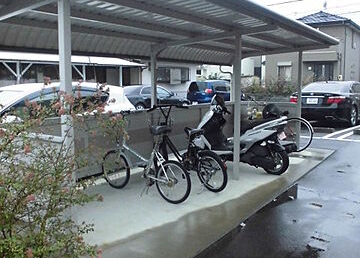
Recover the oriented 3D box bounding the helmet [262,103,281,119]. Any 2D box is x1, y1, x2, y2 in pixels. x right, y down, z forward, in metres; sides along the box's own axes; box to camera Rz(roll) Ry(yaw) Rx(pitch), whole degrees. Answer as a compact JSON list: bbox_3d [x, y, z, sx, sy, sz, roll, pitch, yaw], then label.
[{"bbox_3d":[1.363,-0.261,5.369,0.265,0.245,0.235,4,8,34],"label":"helmet"}]

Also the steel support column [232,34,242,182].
[{"bbox_3d":[0.798,-0.273,5.025,0.065,2.010,0.065,4,8,34],"label":"steel support column"}]

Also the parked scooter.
[{"bbox_3d":[0.956,0.073,5.743,1.790,1.150,0.670,5,9,39],"label":"parked scooter"}]

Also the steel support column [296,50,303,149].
[{"bbox_3d":[2.442,-0.565,7.389,0.065,2.030,0.065,4,8,34],"label":"steel support column"}]

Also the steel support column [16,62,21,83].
[{"bbox_3d":[-6.941,-1.621,15.579,0.100,2.420,0.100,-6,9,-43],"label":"steel support column"}]

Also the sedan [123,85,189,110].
[{"bbox_3d":[-1.445,-1.521,18.608,4.650,1.460,1.780,-6,9,-39],"label":"sedan"}]

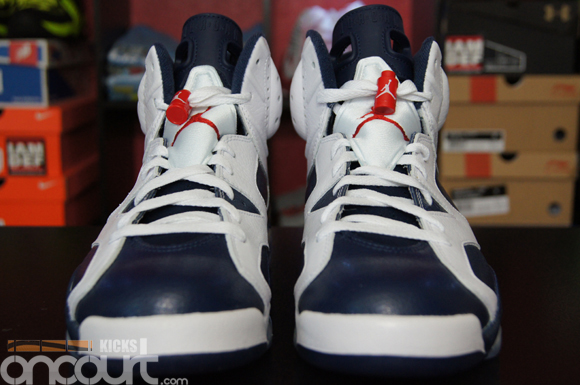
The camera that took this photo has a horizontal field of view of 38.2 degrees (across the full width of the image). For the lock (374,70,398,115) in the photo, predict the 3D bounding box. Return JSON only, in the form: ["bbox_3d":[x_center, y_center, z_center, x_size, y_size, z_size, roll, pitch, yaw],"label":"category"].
[{"bbox_3d":[0.056,-0.059,0.488,0.013,0.026,0.013,5,-16,6],"label":"lock"}]

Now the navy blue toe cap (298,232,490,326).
[{"bbox_3d":[0.051,0.046,0.418,0.094,0.043,0.084,0,10,0],"label":"navy blue toe cap"}]

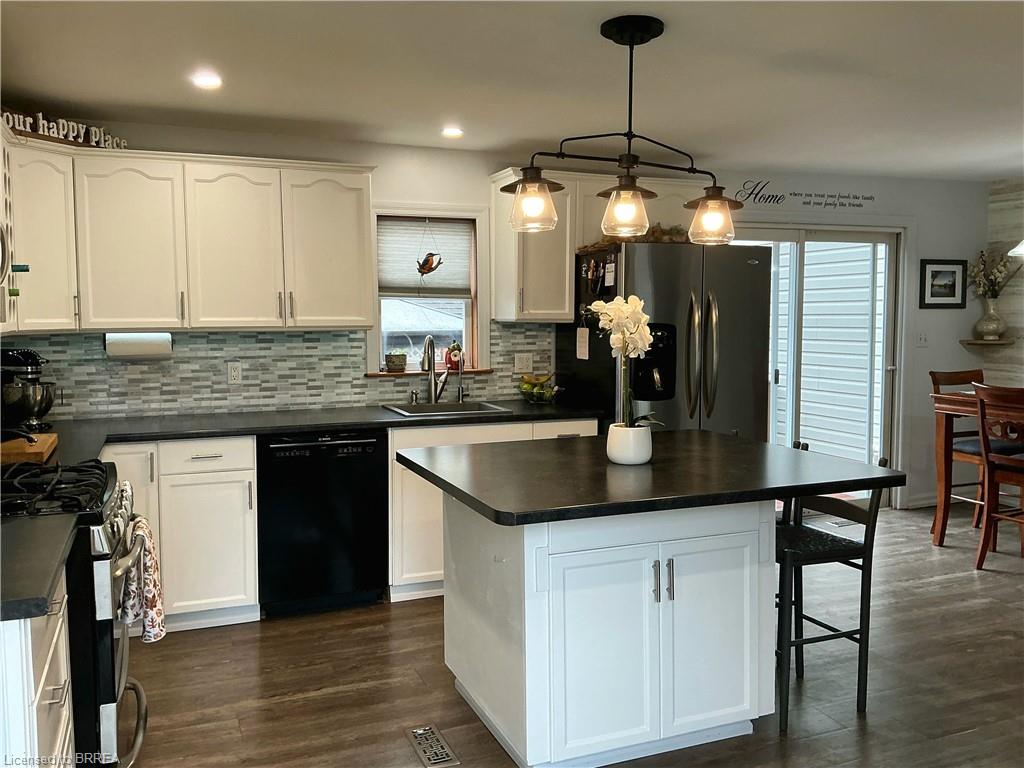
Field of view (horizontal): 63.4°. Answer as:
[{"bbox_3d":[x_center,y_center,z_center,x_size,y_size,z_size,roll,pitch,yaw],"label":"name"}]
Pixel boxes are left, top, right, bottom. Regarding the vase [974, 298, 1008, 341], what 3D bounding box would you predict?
[{"bbox_3d":[3.462,-0.466,5.991,0.232,0.307,0.232,-2,5,-21],"label":"vase"}]

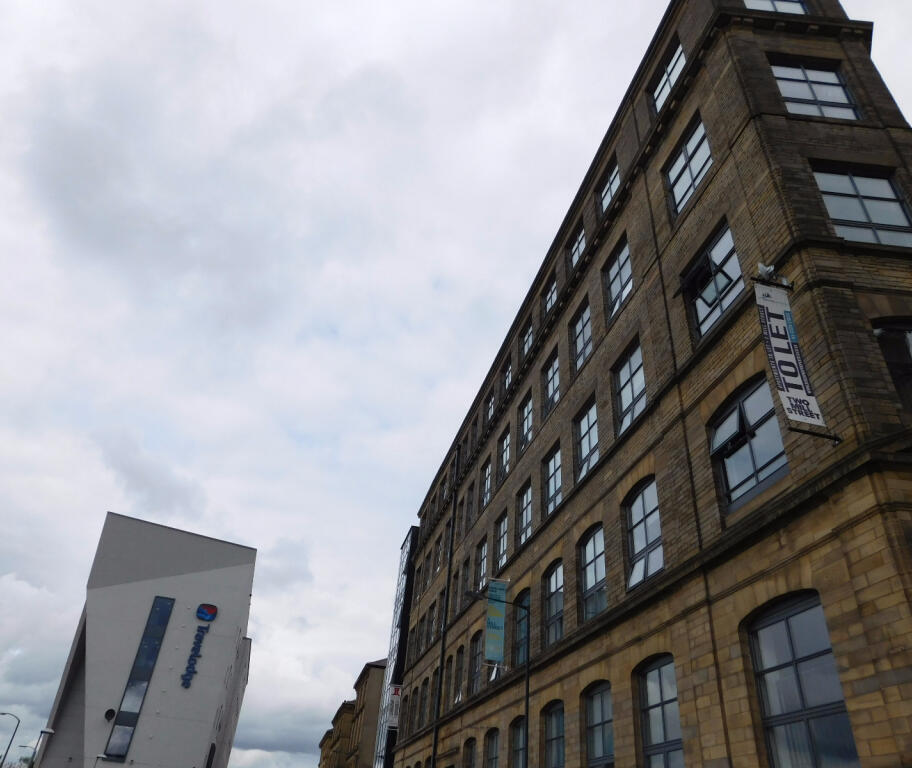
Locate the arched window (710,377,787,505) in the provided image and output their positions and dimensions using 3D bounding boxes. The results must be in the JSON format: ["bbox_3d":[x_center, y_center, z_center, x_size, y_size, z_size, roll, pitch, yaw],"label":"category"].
[{"bbox_3d":[5.129,1.075,11.898,0.200,1.870,1.748,11,-35,-9],"label":"arched window"}]

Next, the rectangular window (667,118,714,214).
[{"bbox_3d":[5.842,-5.390,16.895,0.180,1.890,1.890,11,-35,-9],"label":"rectangular window"}]

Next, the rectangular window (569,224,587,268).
[{"bbox_3d":[4.383,-4.794,24.416,0.200,1.632,1.680,11,-35,-9],"label":"rectangular window"}]

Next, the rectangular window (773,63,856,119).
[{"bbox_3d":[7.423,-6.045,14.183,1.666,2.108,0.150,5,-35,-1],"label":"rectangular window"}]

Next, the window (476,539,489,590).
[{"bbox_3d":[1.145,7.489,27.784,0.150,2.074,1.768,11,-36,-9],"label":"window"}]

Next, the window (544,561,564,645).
[{"bbox_3d":[2.936,6.412,19.951,0.180,2.191,1.610,11,-35,-9],"label":"window"}]

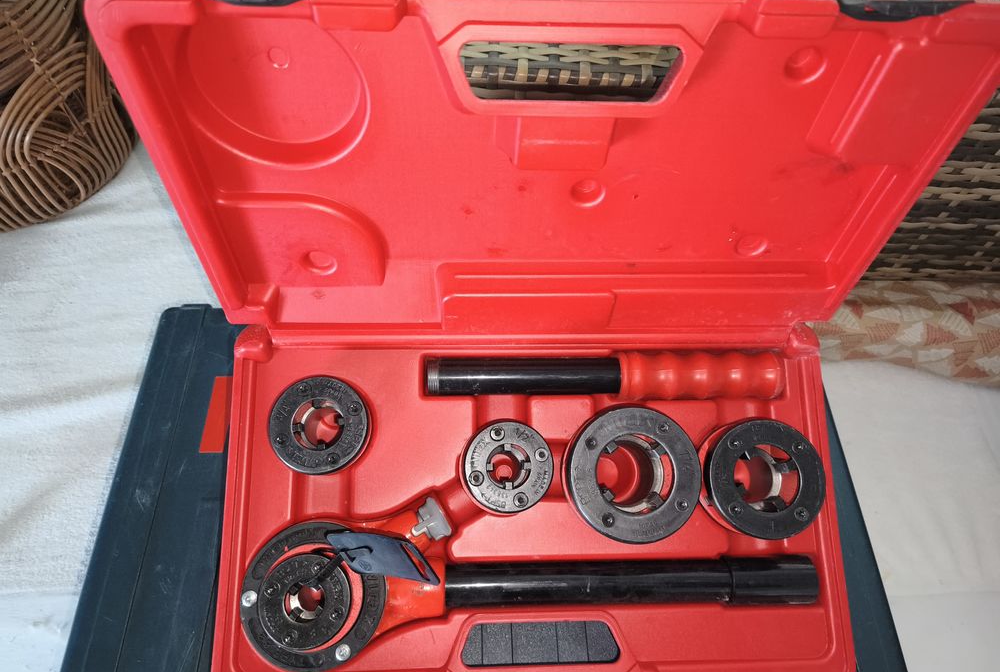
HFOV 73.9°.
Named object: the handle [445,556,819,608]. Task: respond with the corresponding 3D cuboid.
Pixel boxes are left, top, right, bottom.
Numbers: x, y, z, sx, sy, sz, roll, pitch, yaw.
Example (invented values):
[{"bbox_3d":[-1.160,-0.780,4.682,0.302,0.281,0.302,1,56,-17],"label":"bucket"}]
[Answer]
[{"bbox_3d":[0.080,0.149,0.402,0.227,0.029,0.029,-1,76,-1],"label":"handle"}]

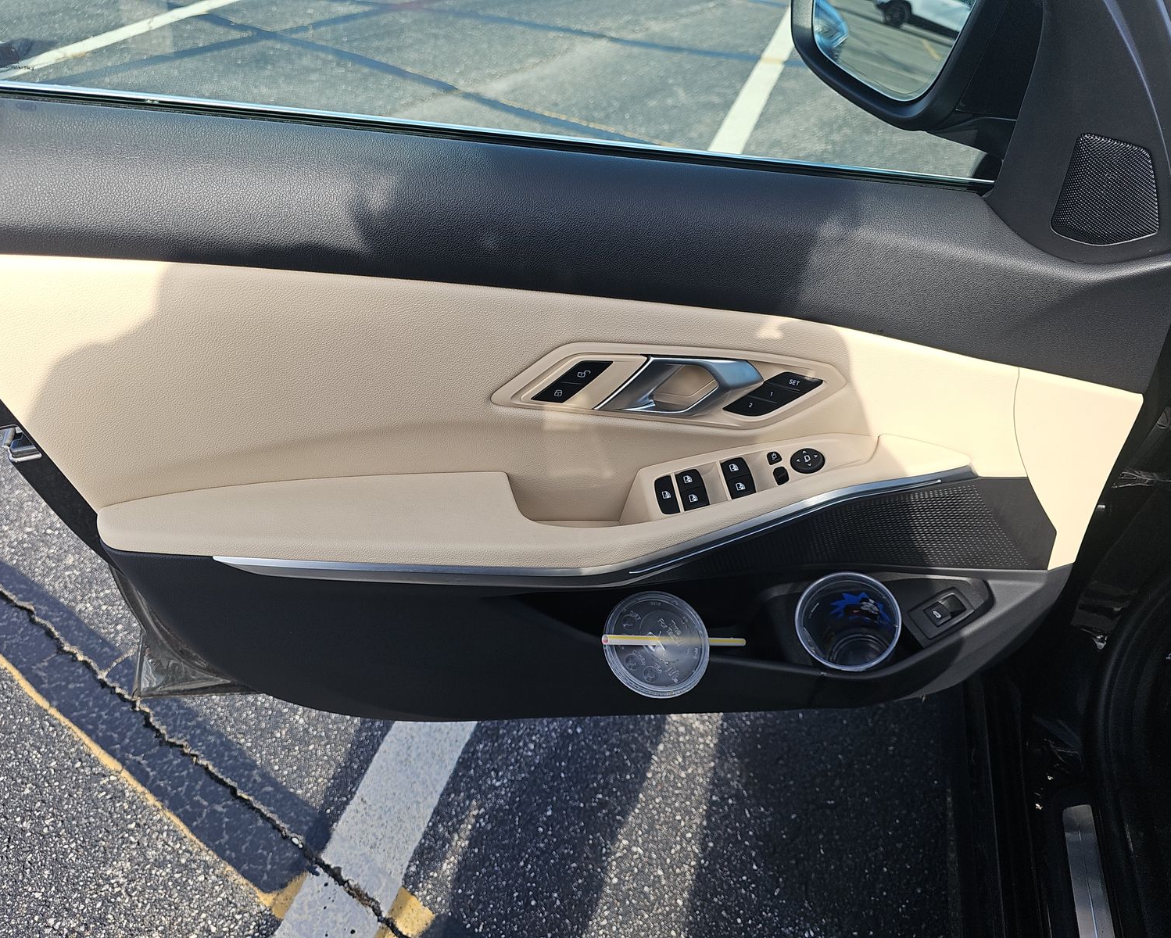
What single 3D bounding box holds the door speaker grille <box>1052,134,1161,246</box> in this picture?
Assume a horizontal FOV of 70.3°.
[{"bbox_3d":[0.358,-0.189,0.565,0.073,0.070,0.013,16,42,13],"label":"door speaker grille"}]

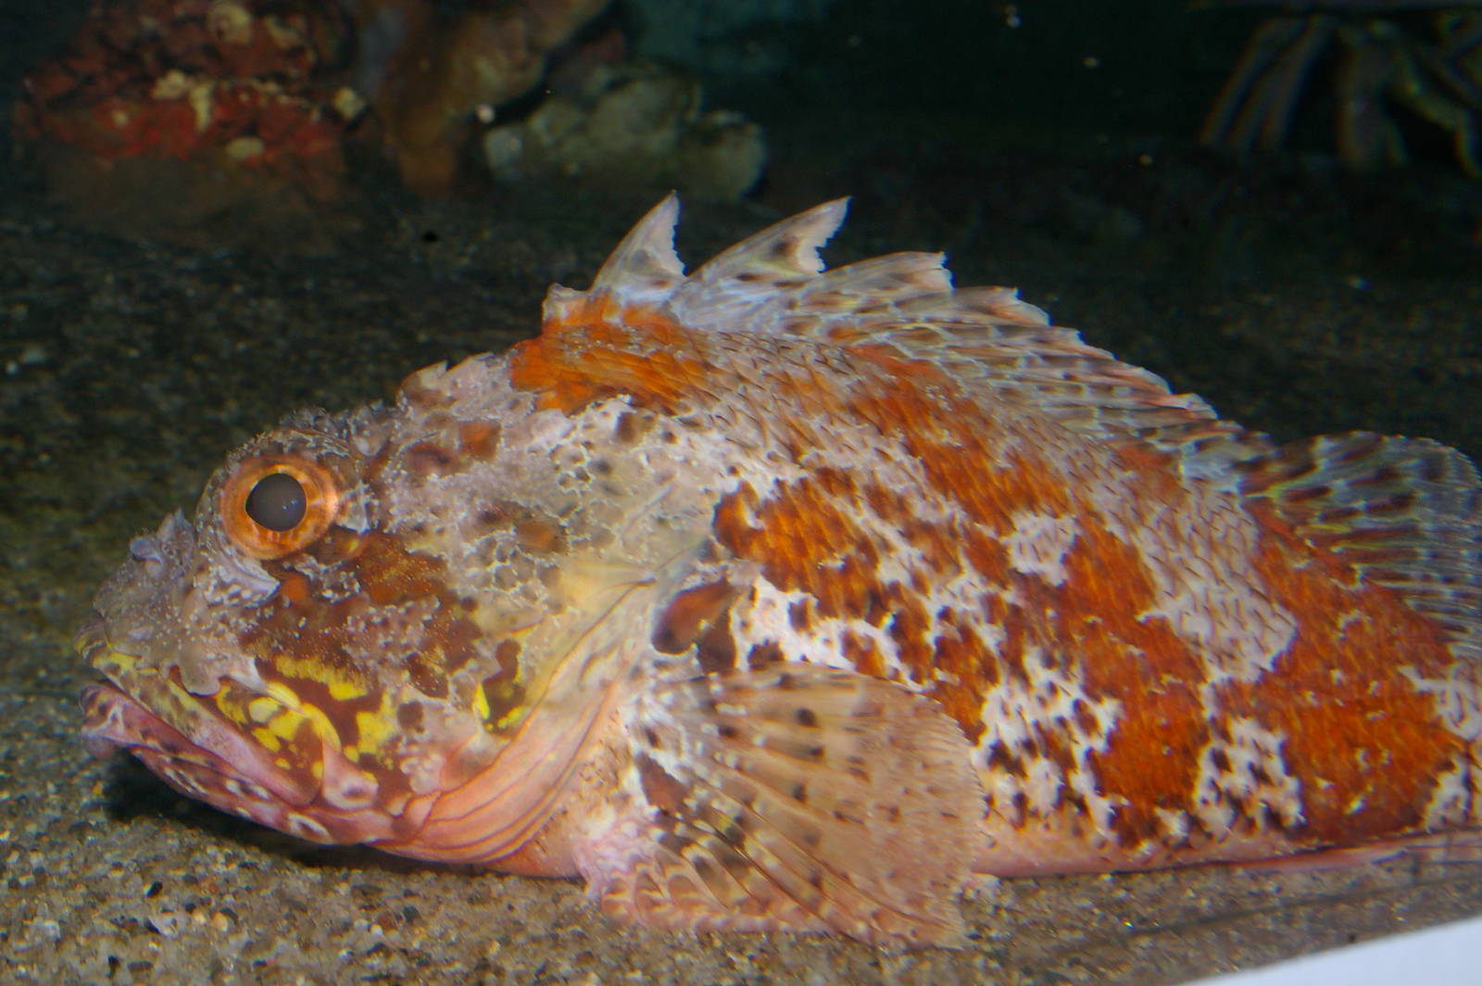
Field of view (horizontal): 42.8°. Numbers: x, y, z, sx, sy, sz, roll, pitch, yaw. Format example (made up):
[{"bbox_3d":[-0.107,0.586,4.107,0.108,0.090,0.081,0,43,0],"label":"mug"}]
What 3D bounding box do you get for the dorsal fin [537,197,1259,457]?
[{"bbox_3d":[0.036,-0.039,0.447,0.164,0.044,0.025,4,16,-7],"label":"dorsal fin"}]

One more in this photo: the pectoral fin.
[{"bbox_3d":[0.009,0.070,0.430,0.090,0.057,0.027,0,2,8],"label":"pectoral fin"}]

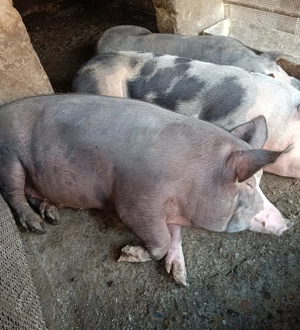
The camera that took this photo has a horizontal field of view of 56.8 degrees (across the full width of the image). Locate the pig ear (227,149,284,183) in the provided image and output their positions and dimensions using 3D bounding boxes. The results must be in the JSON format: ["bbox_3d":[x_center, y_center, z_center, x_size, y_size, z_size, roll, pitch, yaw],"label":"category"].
[{"bbox_3d":[0.344,0.009,0.911,0.185,0.060,0.095,-19,76,32],"label":"pig ear"}]

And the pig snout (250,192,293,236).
[{"bbox_3d":[0.432,0.184,1.008,0.120,0.110,0.110,27,52,12],"label":"pig snout"}]

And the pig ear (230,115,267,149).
[{"bbox_3d":[0.360,-0.117,1.005,0.125,0.105,0.050,-52,25,14],"label":"pig ear"}]

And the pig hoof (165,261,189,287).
[{"bbox_3d":[0.090,0.373,0.948,0.062,0.052,0.080,-20,41,-9],"label":"pig hoof"}]

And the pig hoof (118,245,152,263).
[{"bbox_3d":[-0.053,0.332,1.030,0.120,0.050,0.055,-9,41,4],"label":"pig hoof"}]

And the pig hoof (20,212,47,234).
[{"bbox_3d":[-0.516,0.253,1.229,0.100,0.060,0.065,23,52,34],"label":"pig hoof"}]

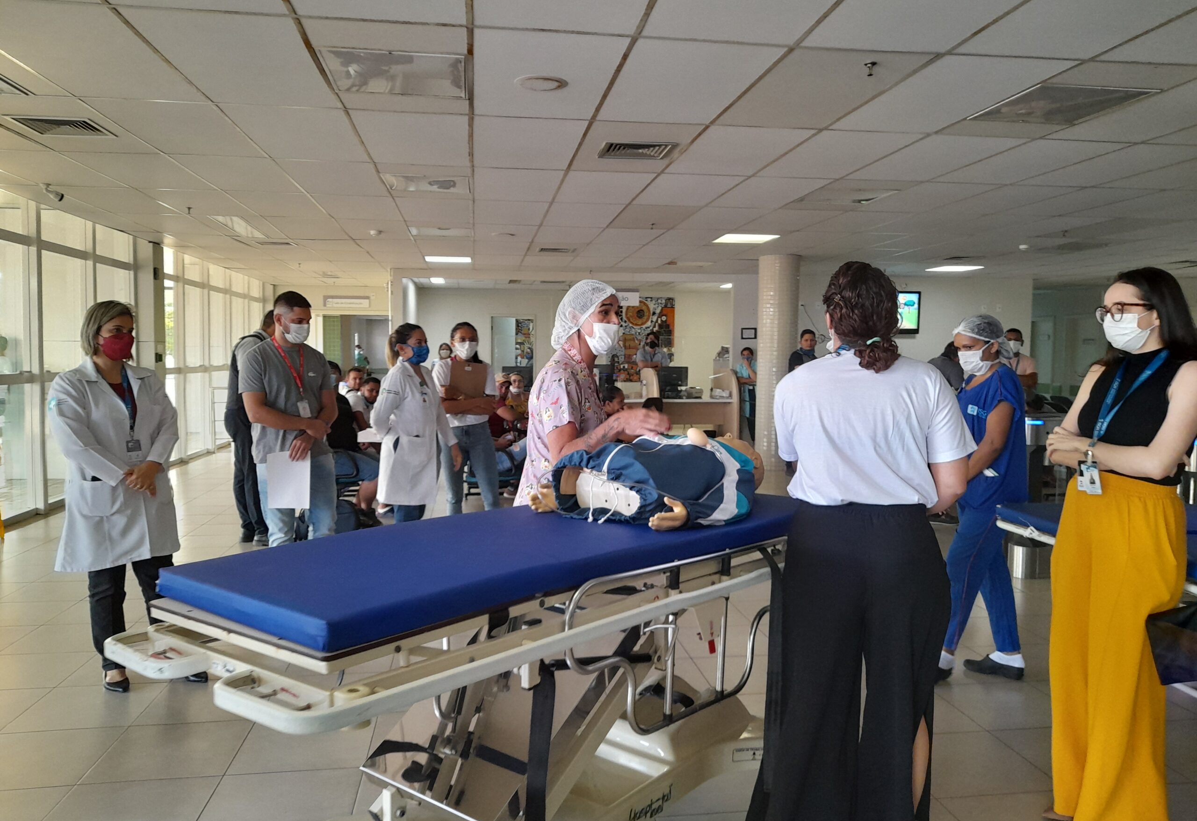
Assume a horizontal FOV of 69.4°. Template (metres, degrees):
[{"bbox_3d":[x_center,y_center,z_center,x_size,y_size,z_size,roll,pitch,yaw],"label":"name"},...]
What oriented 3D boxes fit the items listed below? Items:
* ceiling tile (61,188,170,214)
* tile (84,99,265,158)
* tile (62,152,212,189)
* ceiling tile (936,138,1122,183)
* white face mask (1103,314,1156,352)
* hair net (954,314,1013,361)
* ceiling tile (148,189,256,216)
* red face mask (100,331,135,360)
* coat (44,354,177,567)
[{"bbox_3d":[-3.891,-1.706,7.044,0.624,0.025,1.220,0,4,-8],"label":"ceiling tile"},{"bbox_3d":[-2.306,-1.571,4.851,0.630,0.025,1.240,0,4,-8],"label":"tile"},{"bbox_3d":[-3.093,-1.633,5.930,0.624,0.025,1.220,0,4,-8],"label":"tile"},{"bbox_3d":[2.678,-1.562,5.470,0.617,0.025,1.215,0,4,-8],"label":"ceiling tile"},{"bbox_3d":[1.565,-0.228,2.550,0.100,0.120,0.140,0,4,-11],"label":"white face mask"},{"bbox_3d":[1.718,-0.328,3.860,0.270,0.210,0.200,-1,4,-18],"label":"hair net"},{"bbox_3d":[-3.275,-1.722,7.186,0.630,0.025,1.240,0,4,-8],"label":"ceiling tile"},{"bbox_3d":[-2.043,-0.274,3.670,0.100,0.125,0.135,2,4,21],"label":"red face mask"},{"bbox_3d":[-2.010,0.219,3.580,0.330,0.850,0.510,2,4,25],"label":"coat"}]

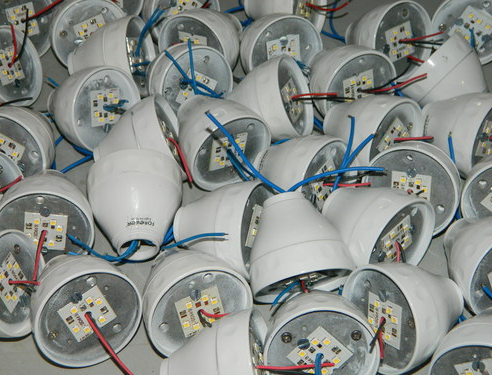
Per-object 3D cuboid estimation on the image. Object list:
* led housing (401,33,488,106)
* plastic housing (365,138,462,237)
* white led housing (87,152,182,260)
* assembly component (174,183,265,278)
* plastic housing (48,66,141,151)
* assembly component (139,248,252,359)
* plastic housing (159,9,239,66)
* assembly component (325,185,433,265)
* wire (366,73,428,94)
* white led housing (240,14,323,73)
[{"bbox_3d":[0.150,-0.072,0.587,0.055,0.060,0.060,45,59,6],"label":"led housing"},{"bbox_3d":[0.112,-0.004,0.522,0.060,0.060,0.055,22,26,20],"label":"plastic housing"},{"bbox_3d":[-0.070,0.017,0.529,0.061,0.061,0.055,-6,56,-5],"label":"white led housing"},{"bbox_3d":[-0.015,0.026,0.517,0.055,0.061,0.061,2,44,24],"label":"assembly component"},{"bbox_3d":[-0.118,-0.058,0.601,0.056,0.061,0.061,9,41,42],"label":"plastic housing"},{"bbox_3d":[-0.033,0.060,0.469,0.060,0.060,0.055,-18,27,-15],"label":"assembly component"},{"bbox_3d":[-0.026,-0.111,0.623,0.060,0.060,0.055,23,39,20],"label":"plastic housing"},{"bbox_3d":[0.077,0.024,0.517,0.061,0.061,0.056,-30,42,-26],"label":"assembly component"},{"bbox_3d":[0.105,-0.073,0.583,0.052,0.005,0.004,-11,5,33],"label":"wire"},{"bbox_3d":[0.020,-0.112,0.650,0.061,0.061,0.055,-19,33,-17],"label":"white led housing"}]

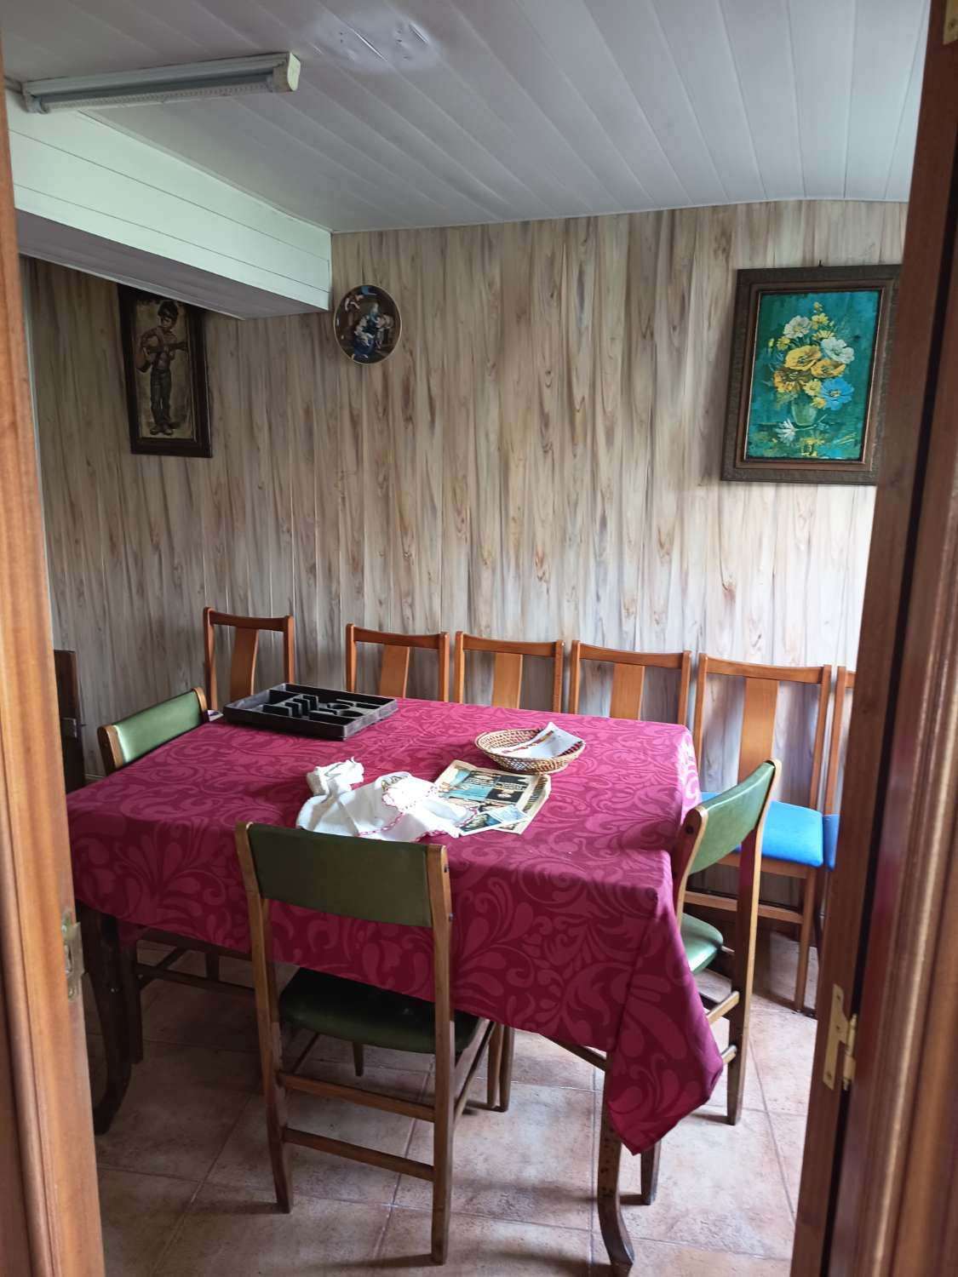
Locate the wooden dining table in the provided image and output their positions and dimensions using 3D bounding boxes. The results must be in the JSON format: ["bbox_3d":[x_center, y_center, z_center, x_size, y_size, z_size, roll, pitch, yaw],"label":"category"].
[{"bbox_3d":[-0.160,0.671,2.177,1.249,0.782,0.987,4,13,15],"label":"wooden dining table"}]

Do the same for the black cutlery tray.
[{"bbox_3d":[-0.471,0.204,2.504,0.390,0.042,0.290,6,12,24],"label":"black cutlery tray"}]

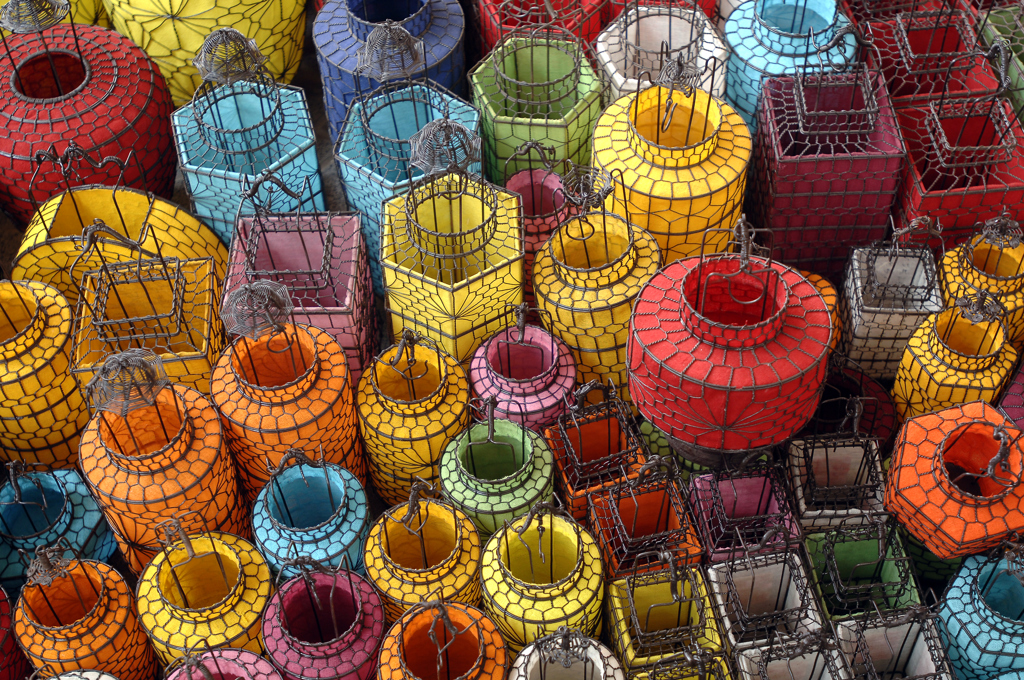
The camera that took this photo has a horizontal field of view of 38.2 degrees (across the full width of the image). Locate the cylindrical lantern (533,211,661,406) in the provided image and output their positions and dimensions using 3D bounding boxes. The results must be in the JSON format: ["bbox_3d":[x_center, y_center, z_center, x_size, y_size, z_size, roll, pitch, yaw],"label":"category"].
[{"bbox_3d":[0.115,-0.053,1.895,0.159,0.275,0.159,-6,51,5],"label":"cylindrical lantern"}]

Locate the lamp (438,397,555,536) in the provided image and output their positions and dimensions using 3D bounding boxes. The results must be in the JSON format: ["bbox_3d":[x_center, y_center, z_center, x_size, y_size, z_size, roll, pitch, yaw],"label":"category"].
[{"bbox_3d":[-0.016,0.171,1.771,0.141,0.239,0.141,-3,52,-1],"label":"lamp"}]

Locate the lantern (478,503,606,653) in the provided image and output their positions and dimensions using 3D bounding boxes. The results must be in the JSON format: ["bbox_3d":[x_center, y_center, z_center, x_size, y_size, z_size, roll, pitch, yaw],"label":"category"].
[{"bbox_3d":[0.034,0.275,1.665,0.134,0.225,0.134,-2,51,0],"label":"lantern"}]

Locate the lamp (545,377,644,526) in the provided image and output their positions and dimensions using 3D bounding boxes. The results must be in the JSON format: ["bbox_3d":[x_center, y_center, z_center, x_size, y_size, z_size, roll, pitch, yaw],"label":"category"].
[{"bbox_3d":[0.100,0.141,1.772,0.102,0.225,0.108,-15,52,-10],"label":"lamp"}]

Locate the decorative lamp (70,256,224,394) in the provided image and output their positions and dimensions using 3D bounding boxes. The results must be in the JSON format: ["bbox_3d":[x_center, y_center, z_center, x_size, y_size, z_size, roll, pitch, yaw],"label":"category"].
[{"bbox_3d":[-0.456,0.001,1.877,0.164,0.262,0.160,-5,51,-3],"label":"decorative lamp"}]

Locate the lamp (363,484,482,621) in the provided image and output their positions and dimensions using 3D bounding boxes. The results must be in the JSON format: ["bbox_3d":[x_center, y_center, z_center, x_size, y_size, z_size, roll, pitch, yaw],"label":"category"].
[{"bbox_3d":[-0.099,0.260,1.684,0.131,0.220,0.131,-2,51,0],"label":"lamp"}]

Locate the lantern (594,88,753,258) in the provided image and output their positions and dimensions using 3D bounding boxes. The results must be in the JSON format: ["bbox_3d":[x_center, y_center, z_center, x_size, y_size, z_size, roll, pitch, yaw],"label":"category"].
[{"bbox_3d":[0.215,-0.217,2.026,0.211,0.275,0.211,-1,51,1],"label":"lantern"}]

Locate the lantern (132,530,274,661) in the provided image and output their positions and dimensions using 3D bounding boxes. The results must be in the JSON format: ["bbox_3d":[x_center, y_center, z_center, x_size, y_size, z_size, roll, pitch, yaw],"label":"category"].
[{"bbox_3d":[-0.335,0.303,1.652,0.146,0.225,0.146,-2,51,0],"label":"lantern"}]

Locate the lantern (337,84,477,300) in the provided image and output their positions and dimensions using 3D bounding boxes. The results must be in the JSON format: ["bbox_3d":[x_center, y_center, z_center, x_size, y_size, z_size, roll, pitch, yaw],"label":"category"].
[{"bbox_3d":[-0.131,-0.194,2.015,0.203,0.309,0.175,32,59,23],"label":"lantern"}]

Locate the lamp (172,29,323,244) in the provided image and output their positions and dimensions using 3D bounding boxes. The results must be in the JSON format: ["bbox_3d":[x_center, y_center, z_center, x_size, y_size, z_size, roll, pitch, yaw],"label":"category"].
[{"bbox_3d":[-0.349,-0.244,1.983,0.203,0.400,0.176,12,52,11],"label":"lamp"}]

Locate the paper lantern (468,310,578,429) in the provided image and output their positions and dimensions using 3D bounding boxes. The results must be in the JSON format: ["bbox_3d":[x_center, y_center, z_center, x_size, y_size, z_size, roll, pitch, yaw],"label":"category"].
[{"bbox_3d":[0.015,0.058,1.852,0.138,0.249,0.138,-1,52,0],"label":"paper lantern"}]

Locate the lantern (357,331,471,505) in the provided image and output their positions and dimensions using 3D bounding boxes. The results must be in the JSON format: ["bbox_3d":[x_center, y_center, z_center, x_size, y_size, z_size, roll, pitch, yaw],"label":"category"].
[{"bbox_3d":[-0.116,0.097,1.812,0.143,0.270,0.143,-7,52,-4],"label":"lantern"}]

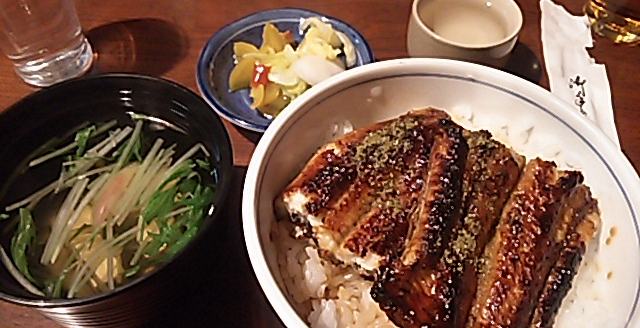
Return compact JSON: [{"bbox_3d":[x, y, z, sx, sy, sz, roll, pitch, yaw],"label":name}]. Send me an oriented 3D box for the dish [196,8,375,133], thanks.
[{"bbox_3d":[-0.021,-0.051,0.356,0.111,0.032,0.111,1,53,-2],"label":"dish"}]

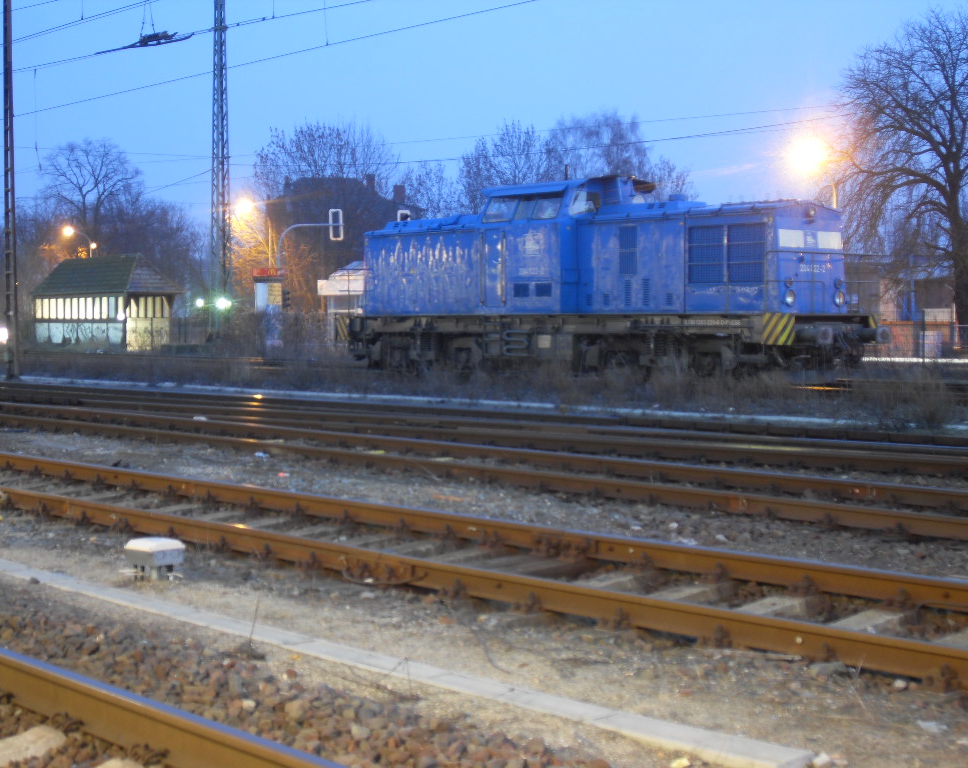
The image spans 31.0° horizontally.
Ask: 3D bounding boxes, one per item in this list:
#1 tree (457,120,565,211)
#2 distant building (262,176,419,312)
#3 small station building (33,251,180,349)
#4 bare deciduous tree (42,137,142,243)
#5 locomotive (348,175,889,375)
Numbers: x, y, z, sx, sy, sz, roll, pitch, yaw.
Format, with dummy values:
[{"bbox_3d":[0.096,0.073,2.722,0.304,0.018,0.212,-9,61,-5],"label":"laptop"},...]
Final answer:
[{"bbox_3d":[1.701,-9.876,111.700,7.200,14.000,7.200,0,2,0],"label":"tree"},{"bbox_3d":[-9.612,-8.854,121.747,9.500,11.400,8.500,2,3,42],"label":"distant building"},{"bbox_3d":[-17.133,-3.671,78.570,3.000,4.200,8.400,-2,3,-43],"label":"small station building"},{"bbox_3d":[-27.056,-10.085,119.697,7.500,13.800,7.500,0,2,0],"label":"bare deciduous tree"},{"bbox_3d":[1.950,-2.160,36.443,3.100,4.260,14.240,-2,3,-42],"label":"locomotive"}]

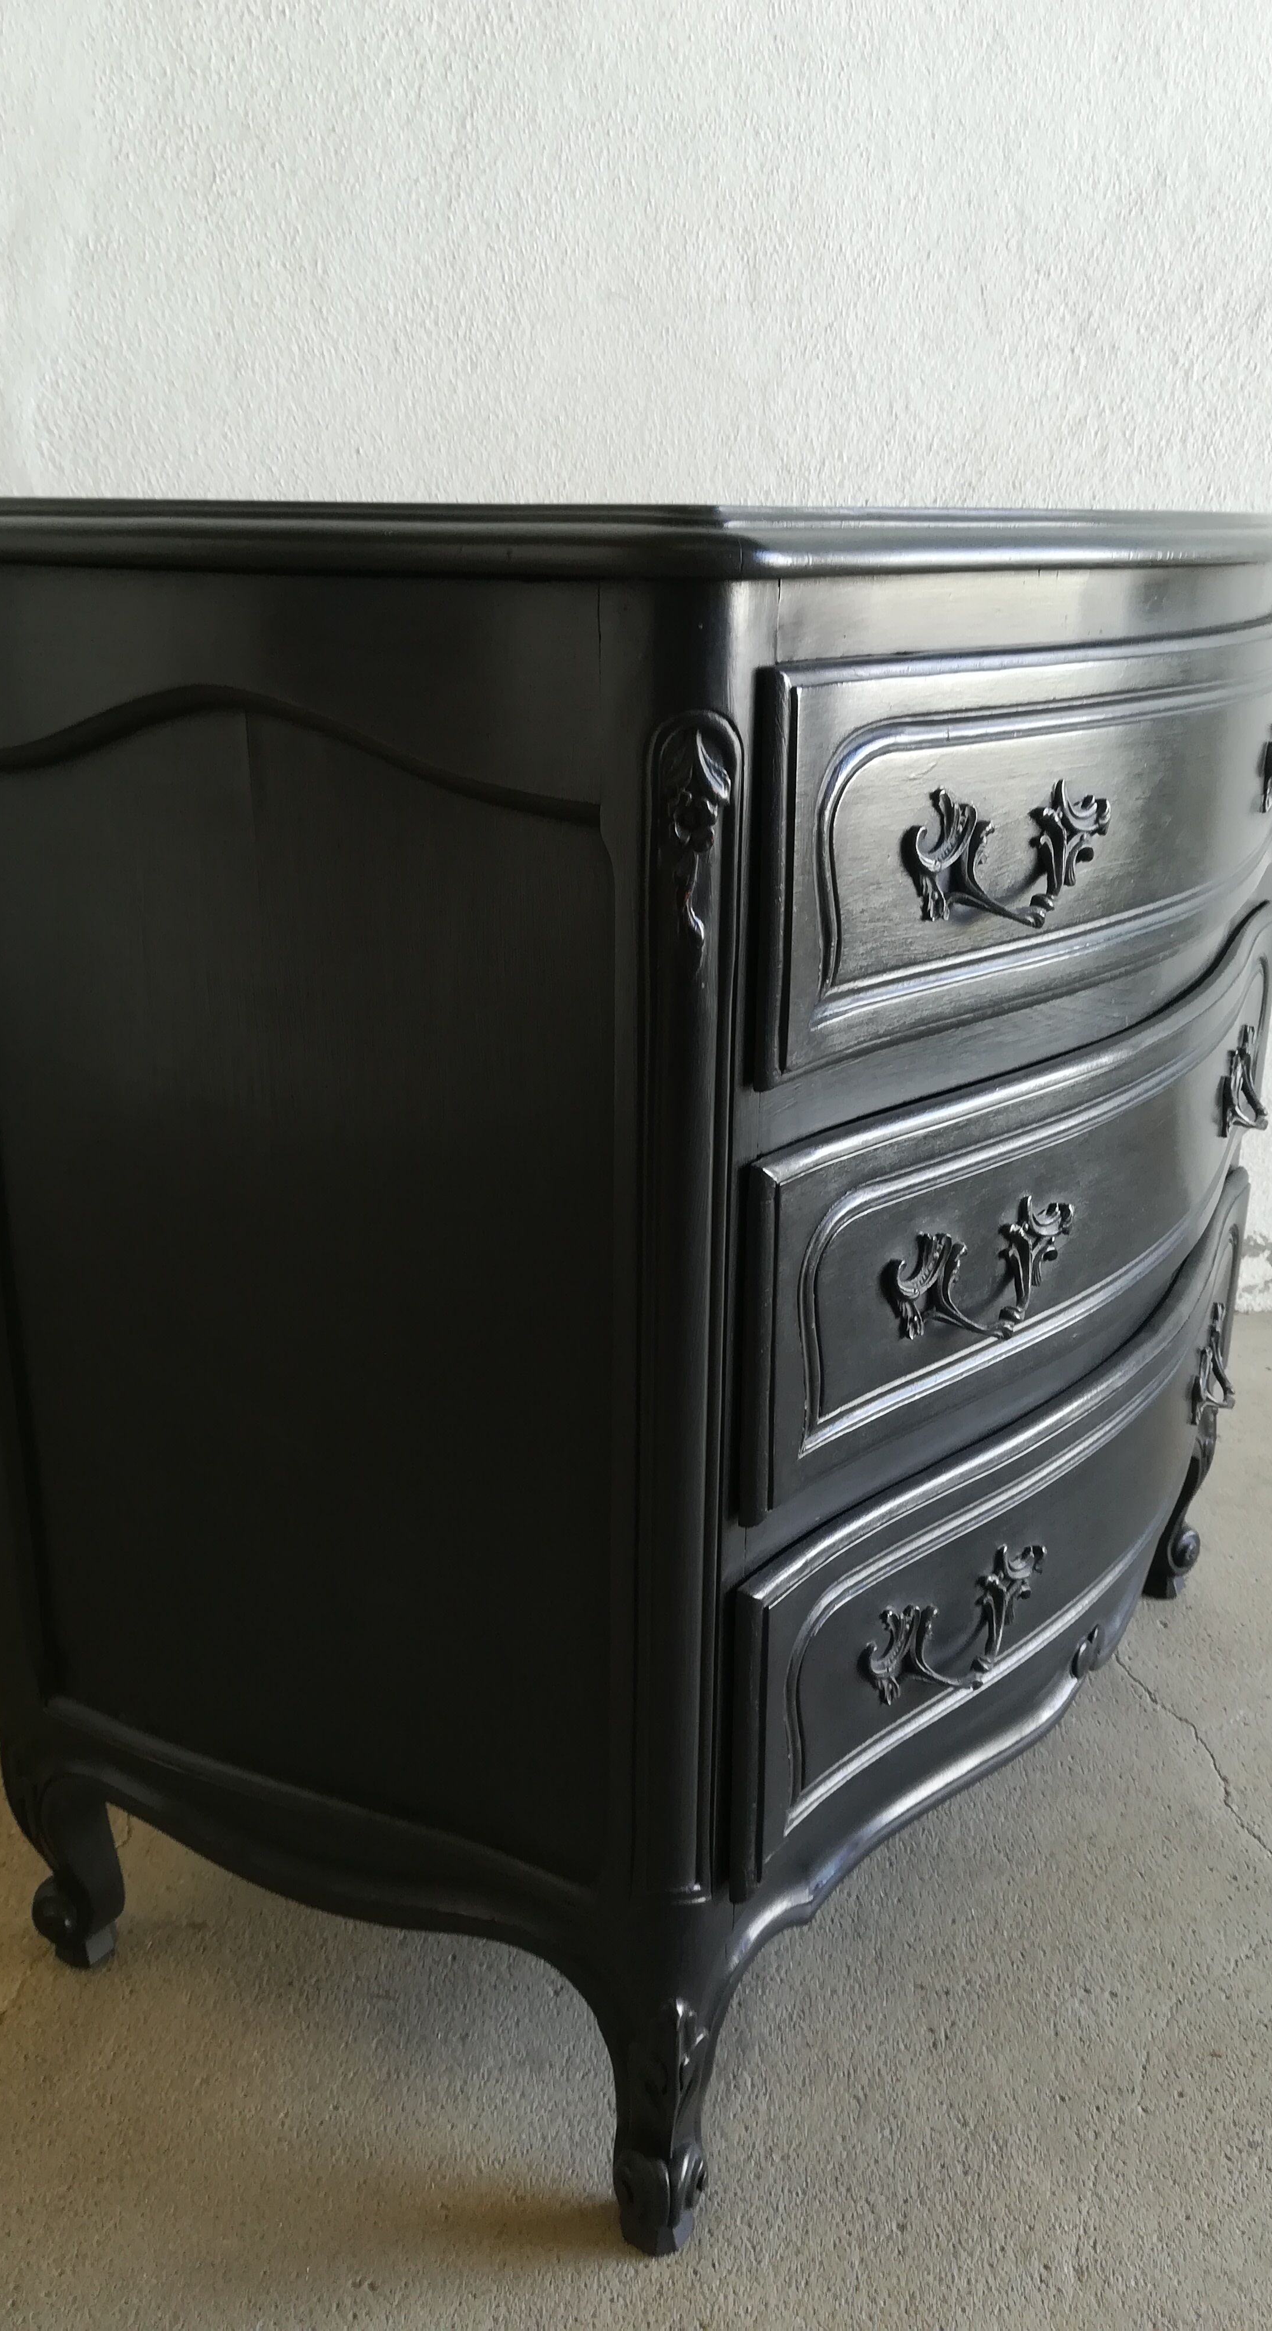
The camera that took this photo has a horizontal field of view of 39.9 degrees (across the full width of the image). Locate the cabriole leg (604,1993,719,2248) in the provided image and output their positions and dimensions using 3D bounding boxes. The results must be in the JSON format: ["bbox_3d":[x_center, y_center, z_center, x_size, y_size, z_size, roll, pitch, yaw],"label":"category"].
[{"bbox_3d":[0.013,0.470,0.869,0.054,0.167,0.061,-4,21,-11],"label":"cabriole leg"}]

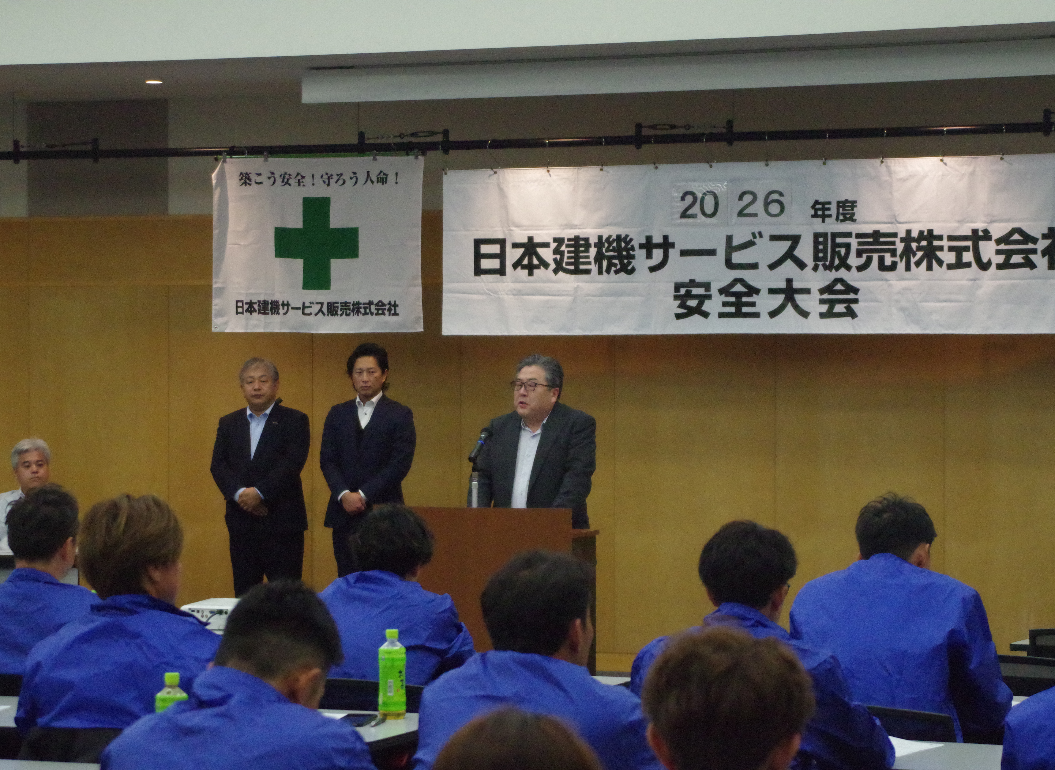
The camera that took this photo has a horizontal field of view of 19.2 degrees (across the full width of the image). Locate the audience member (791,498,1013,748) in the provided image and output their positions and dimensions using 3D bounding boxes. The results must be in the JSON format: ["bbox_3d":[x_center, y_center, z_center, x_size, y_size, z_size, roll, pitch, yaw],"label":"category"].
[{"bbox_3d":[1.017,0.941,8.235,0.570,1.300,0.750,0,0,23],"label":"audience member"}]

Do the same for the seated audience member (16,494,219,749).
[{"bbox_3d":[-0.915,0.935,7.764,0.520,1.310,0.750,0,0,23],"label":"seated audience member"}]

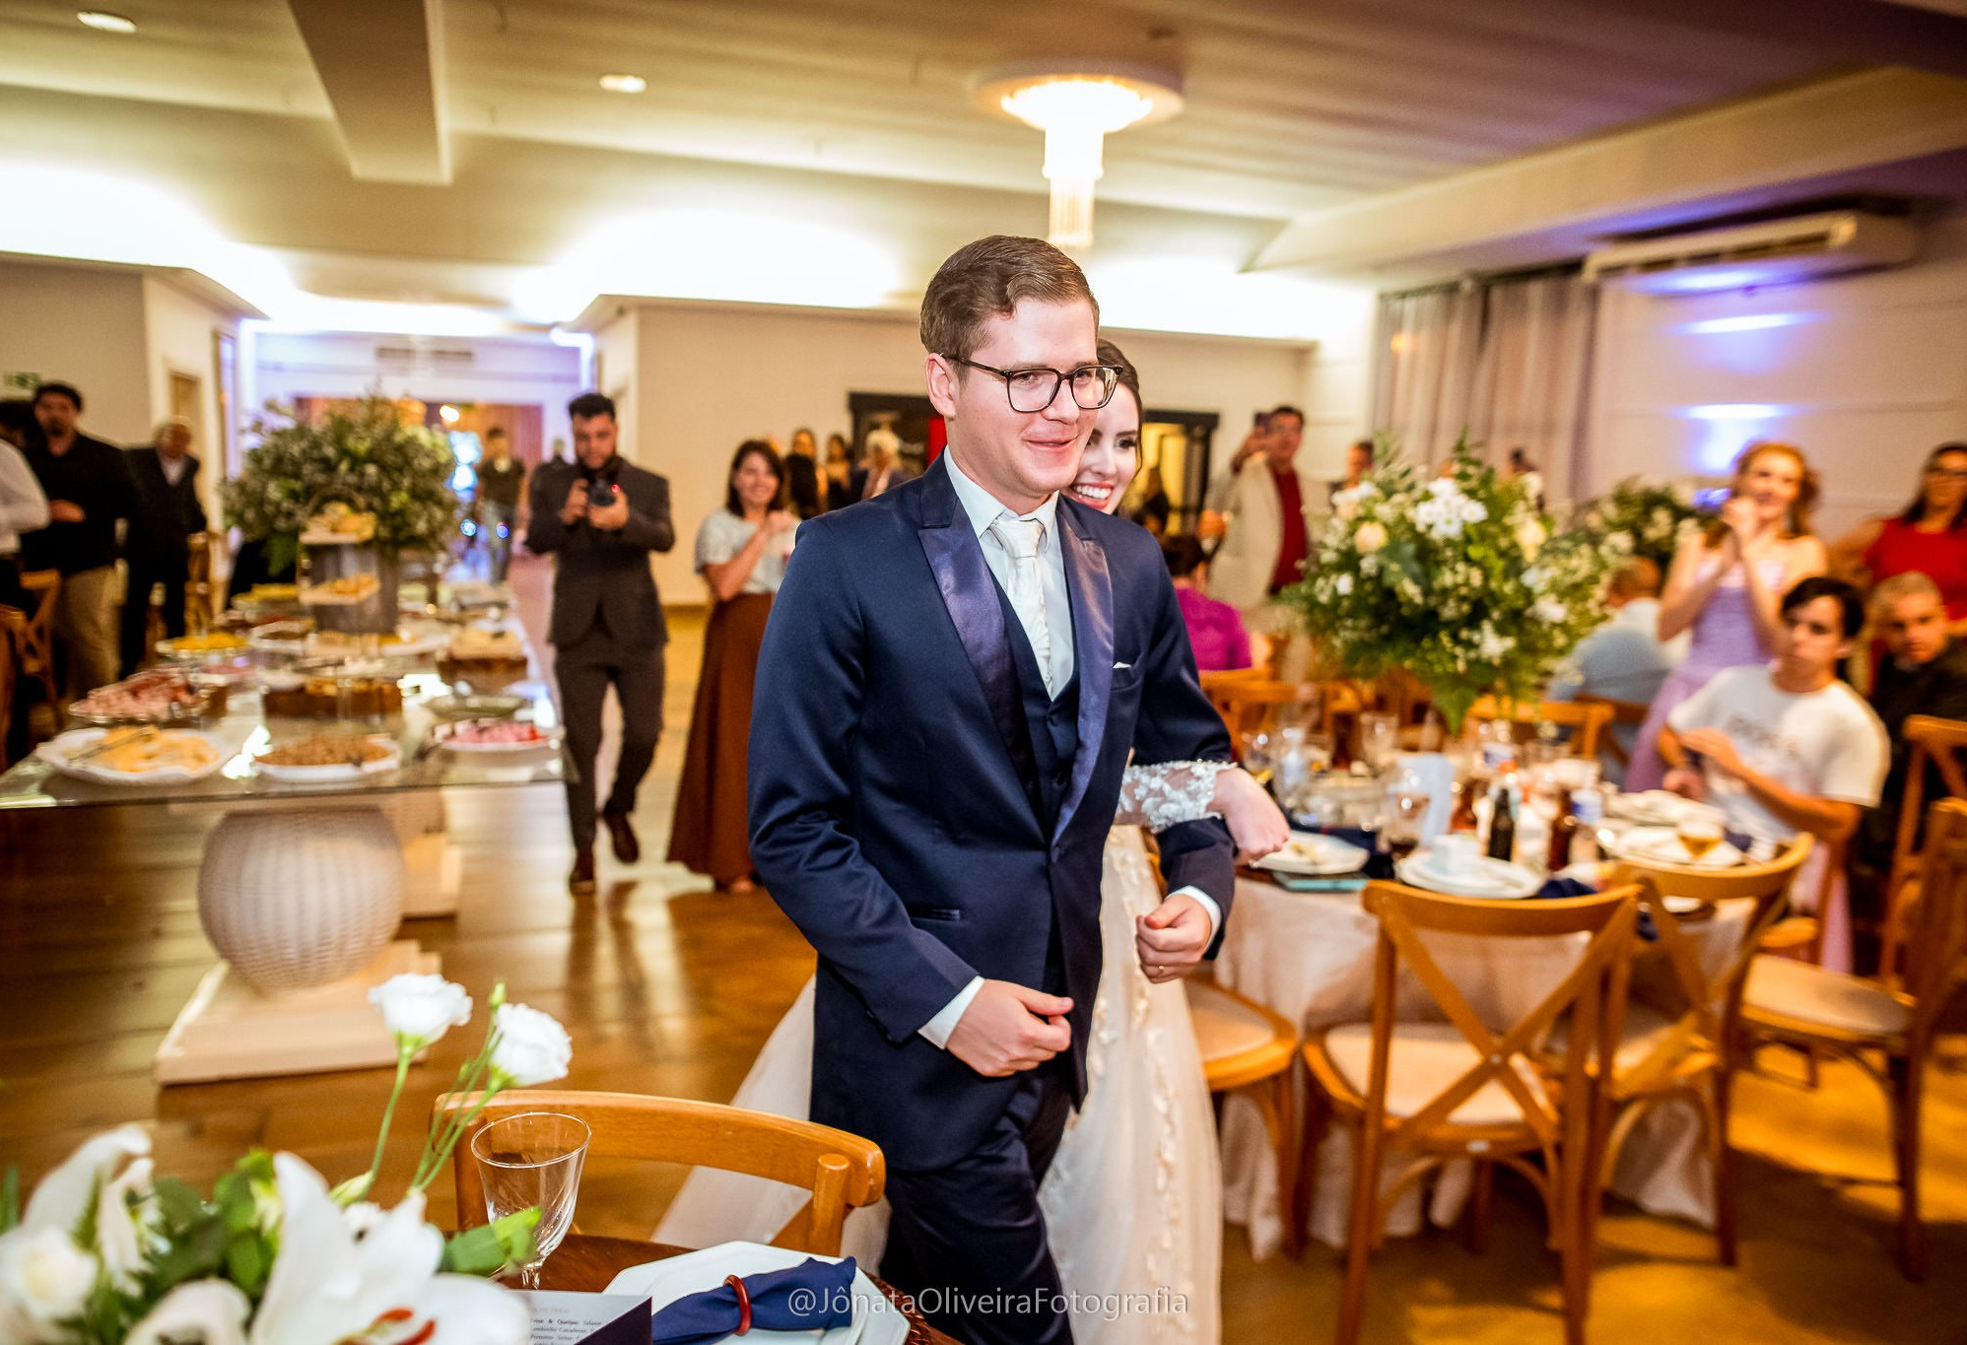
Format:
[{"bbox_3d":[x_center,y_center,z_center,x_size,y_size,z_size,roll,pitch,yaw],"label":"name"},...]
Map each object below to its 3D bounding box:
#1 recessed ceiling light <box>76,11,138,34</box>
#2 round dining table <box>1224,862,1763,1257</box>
[{"bbox_3d":[-3.923,-2.924,6.020,0.240,0.050,0.240,-1,10,-21],"label":"recessed ceiling light"},{"bbox_3d":[1.091,0.715,3.320,1.633,0.772,1.633,2,9,0],"label":"round dining table"}]

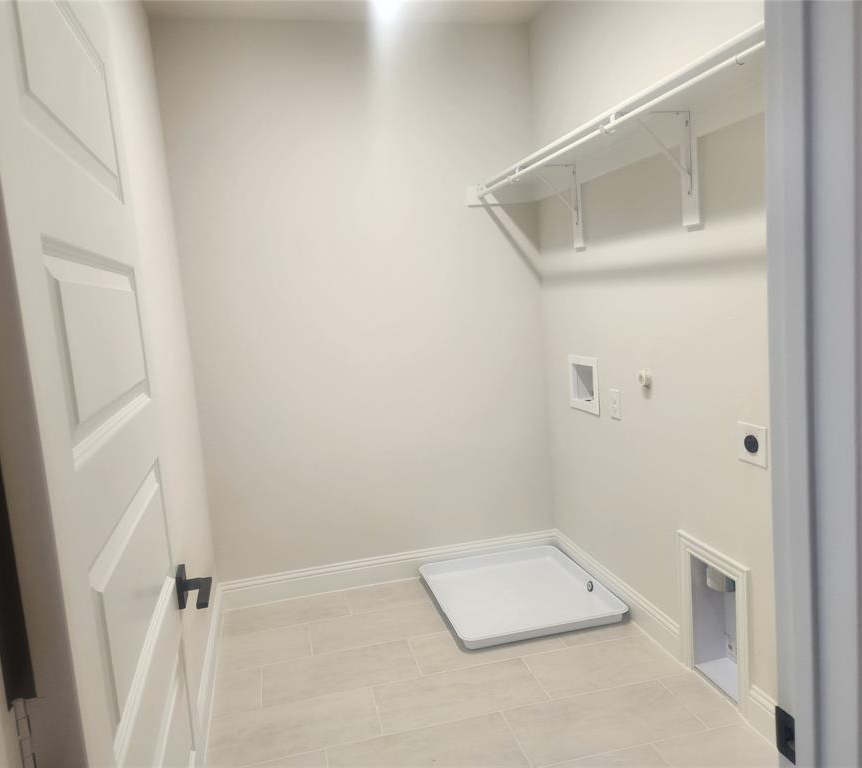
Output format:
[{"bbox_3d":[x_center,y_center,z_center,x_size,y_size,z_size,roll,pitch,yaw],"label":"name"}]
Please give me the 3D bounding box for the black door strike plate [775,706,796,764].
[{"bbox_3d":[0.426,0.418,0.810,0.006,0.058,0.036,-6,7,-12],"label":"black door strike plate"}]

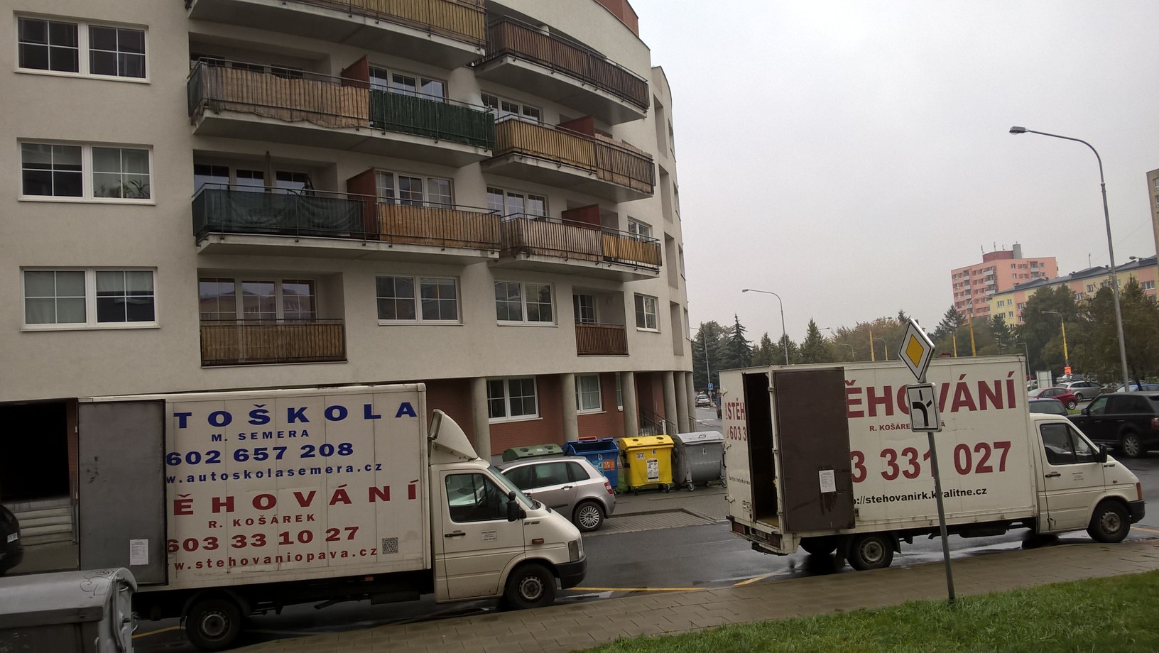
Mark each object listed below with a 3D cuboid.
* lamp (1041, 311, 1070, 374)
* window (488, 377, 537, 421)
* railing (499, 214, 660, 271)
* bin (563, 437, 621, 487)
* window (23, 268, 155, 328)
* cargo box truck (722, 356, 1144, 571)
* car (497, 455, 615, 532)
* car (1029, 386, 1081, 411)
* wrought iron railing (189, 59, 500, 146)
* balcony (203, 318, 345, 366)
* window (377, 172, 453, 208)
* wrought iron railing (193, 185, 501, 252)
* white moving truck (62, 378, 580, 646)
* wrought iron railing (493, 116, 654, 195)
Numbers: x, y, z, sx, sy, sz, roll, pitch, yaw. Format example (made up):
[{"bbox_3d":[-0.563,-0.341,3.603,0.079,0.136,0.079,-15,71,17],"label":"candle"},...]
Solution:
[{"bbox_3d":[51.747,2.698,100.000,2.400,8.600,0.300,-4,-5,0],"label":"lamp"},{"bbox_3d":[-2.202,2.299,29.208,0.120,1.350,2.582,-8,-6,41],"label":"window"},{"bbox_3d":[0.057,-2.375,28.734,1.601,1.190,7.625,-7,-6,34],"label":"railing"},{"bbox_3d":[0.247,3.745,24.566,1.330,1.420,1.050,-3,-5,-13],"label":"bin"},{"bbox_3d":[-10.584,-0.642,20.007,2.529,1.261,0.150,-2,-5,-28],"label":"window"},{"bbox_3d":[5.708,2.034,14.707,6.495,3.069,2.141,-2,-4,-13],"label":"cargo box truck"},{"bbox_3d":[-1.406,3.457,18.732,4.250,1.525,1.756,-2,-5,-18],"label":"car"},{"bbox_3d":[27.251,4.319,54.533,4.100,1.460,1.720,-4,-4,2],"label":"car"},{"bbox_3d":[-5.637,-5.267,23.052,7.851,1.210,1.698,0,-6,-41],"label":"wrought iron railing"},{"bbox_3d":[-7.216,0.362,22.005,3.517,1.065,0.100,-1,-6,-39],"label":"balcony"},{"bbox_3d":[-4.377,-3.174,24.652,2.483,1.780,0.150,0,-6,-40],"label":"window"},{"bbox_3d":[-5.436,-2.482,22.834,7.851,1.210,1.698,0,-6,-41],"label":"wrought iron railing"},{"bbox_3d":[-3.169,2.438,12.906,6.440,3.200,2.150,-3,-3,-12],"label":"white moving truck"},{"bbox_3d":[-0.118,-5.240,29.358,1.300,1.200,7.500,-7,-5,35],"label":"wrought iron railing"}]

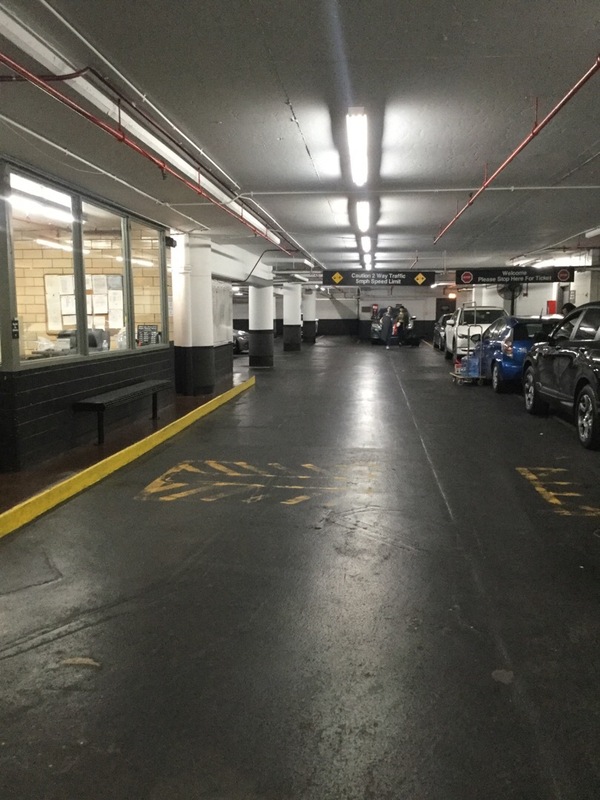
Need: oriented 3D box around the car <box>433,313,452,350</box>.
[{"bbox_3d":[6.340,-2.709,28.200,1.820,1.460,4.600,1,7,6],"label":"car"}]

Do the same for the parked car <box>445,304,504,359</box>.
[{"bbox_3d":[5.420,-1.937,21.100,1.860,1.650,4.550,1,7,6],"label":"parked car"}]

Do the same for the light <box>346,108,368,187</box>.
[{"bbox_3d":[0.472,-1.930,5.600,0.125,0.075,2.440,1,7,6],"label":"light"}]

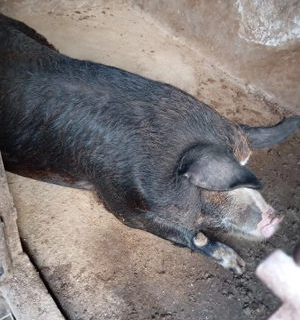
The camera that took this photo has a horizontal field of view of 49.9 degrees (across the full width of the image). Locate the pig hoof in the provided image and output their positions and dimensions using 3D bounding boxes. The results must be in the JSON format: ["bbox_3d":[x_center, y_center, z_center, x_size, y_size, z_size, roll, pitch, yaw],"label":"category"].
[{"bbox_3d":[0.296,0.363,1.170,0.063,0.052,0.100,-32,55,-32],"label":"pig hoof"}]

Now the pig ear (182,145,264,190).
[{"bbox_3d":[0.244,0.031,1.100,0.250,0.080,0.140,13,49,7],"label":"pig ear"}]

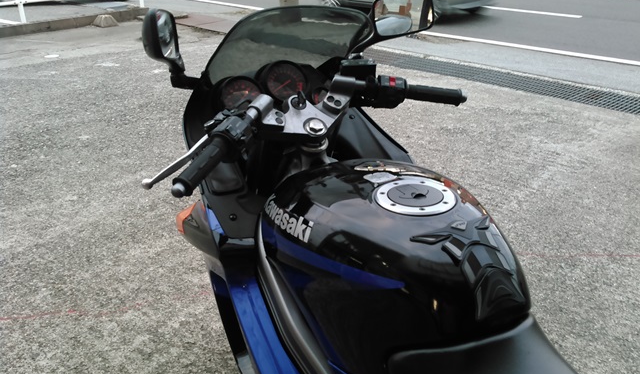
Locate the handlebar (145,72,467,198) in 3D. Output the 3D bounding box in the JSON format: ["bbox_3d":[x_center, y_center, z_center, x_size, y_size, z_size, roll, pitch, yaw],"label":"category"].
[{"bbox_3d":[0.002,-0.129,1.094,0.685,0.120,0.180,-20,30,-29],"label":"handlebar"}]

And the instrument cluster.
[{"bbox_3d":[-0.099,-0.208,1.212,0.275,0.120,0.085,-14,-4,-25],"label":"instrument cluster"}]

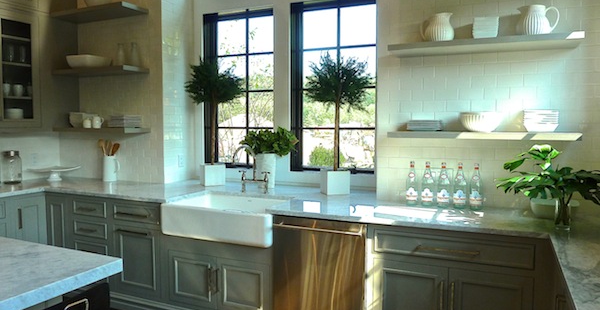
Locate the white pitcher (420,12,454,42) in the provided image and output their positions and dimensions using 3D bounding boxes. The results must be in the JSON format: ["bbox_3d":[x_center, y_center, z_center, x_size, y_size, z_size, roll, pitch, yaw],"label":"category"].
[{"bbox_3d":[0.868,-0.790,2.737,0.210,0.200,0.175,2,5,25],"label":"white pitcher"}]

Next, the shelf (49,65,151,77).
[{"bbox_3d":[-1.859,-0.768,4.013,0.920,0.041,0.304,2,5,25],"label":"shelf"}]

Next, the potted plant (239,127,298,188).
[{"bbox_3d":[-0.277,0.017,3.782,0.500,0.535,0.460,0,4,0],"label":"potted plant"}]

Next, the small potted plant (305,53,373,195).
[{"bbox_3d":[0.296,-0.260,3.452,0.540,1.135,0.540,-1,4,-15],"label":"small potted plant"}]

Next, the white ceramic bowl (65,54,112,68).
[{"bbox_3d":[-2.000,-0.858,4.102,0.280,0.112,0.280,2,4,24],"label":"white ceramic bowl"}]

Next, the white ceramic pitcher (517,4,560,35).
[{"bbox_3d":[1.389,-0.767,2.494,0.190,0.195,0.150,2,5,25],"label":"white ceramic pitcher"}]

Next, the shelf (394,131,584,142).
[{"bbox_3d":[1.102,-0.126,2.682,1.050,0.041,0.304,2,5,25],"label":"shelf"}]

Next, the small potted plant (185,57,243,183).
[{"bbox_3d":[-0.772,-0.303,3.921,0.530,1.150,0.530,-1,4,-15],"label":"small potted plant"}]

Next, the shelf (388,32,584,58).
[{"bbox_3d":[1.118,-0.672,2.697,1.065,0.036,0.308,2,4,24],"label":"shelf"}]

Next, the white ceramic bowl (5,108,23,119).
[{"bbox_3d":[-2.601,-0.372,3.939,0.150,0.095,0.150,2,5,25],"label":"white ceramic bowl"}]

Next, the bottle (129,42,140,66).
[{"bbox_3d":[-1.502,-0.902,3.945,0.087,0.225,0.087,2,4,24],"label":"bottle"}]

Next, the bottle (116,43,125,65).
[{"bbox_3d":[-1.653,-0.908,3.991,0.078,0.230,0.078,2,4,24],"label":"bottle"}]

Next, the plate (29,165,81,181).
[{"bbox_3d":[-2.406,0.180,4.256,0.440,0.125,0.440,0,5,0],"label":"plate"}]

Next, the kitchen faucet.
[{"bbox_3d":[-0.416,0.117,3.369,0.260,0.388,0.280,2,4,24],"label":"kitchen faucet"}]

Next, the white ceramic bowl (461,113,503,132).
[{"bbox_3d":[1.107,-0.201,2.660,0.250,0.117,0.250,2,5,25],"label":"white ceramic bowl"}]

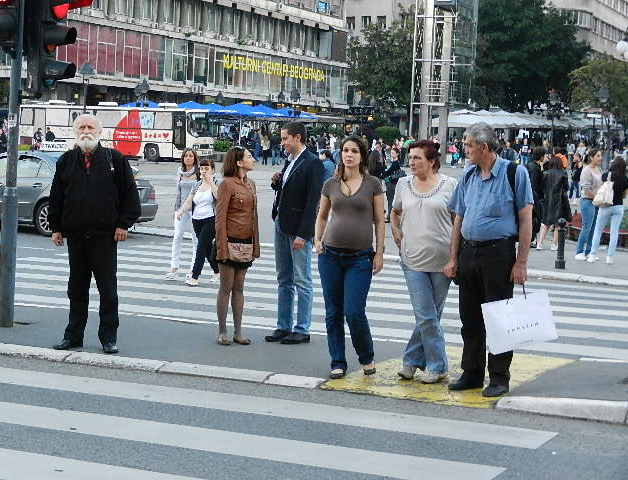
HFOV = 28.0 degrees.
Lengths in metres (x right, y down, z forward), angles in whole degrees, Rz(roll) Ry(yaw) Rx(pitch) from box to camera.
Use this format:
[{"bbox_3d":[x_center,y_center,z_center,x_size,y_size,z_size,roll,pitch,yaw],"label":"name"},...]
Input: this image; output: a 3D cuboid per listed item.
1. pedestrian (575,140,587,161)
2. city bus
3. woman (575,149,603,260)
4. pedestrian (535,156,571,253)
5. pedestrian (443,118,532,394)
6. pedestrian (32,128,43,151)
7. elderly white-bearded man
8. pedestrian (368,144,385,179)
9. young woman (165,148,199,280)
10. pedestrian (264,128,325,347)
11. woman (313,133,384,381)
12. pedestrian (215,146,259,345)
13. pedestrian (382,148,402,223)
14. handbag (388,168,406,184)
[{"bbox_3d":[12.719,-3.909,60.000,0.500,1.680,0.350,2,4,-3],"label":"pedestrian"},{"bbox_3d":[-12.200,-6.620,77.300,12.400,3.200,2.500,4,5,28],"label":"city bus"},{"bbox_3d":[4.266,-0.563,19.540,0.420,1.710,0.480,6,5,38],"label":"woman"},{"bbox_3d":[4.255,-0.663,22.242,0.560,1.660,0.420,2,4,-3],"label":"pedestrian"},{"bbox_3d":[1.147,0.110,8.358,0.560,1.780,0.420,5,5,30],"label":"pedestrian"},{"bbox_3d":[-16.275,-5.693,74.000,0.380,1.740,0.500,4,4,25],"label":"pedestrian"},{"bbox_3d":[-1.659,-0.057,9.500,0.670,1.780,0.400,2,4,2],"label":"elderly white-bearded man"},{"bbox_3d":[1.321,-1.160,27.000,0.380,1.630,0.480,-3,6,-45],"label":"pedestrian"},{"bbox_3d":[-1.696,-0.351,16.342,0.500,1.670,0.500,5,5,30],"label":"young woman"},{"bbox_3d":[-0.160,-0.070,10.338,0.420,1.790,0.500,0,5,-28],"label":"pedestrian"},{"bbox_3d":[0.252,0.100,8.941,0.510,1.690,0.400,2,4,0],"label":"woman"},{"bbox_3d":[-0.637,0.036,10.194,0.340,1.600,0.450,6,6,44],"label":"pedestrian"},{"bbox_3d":[1.739,-1.192,27.500,0.420,1.640,0.480,0,5,-24],"label":"pedestrian"},{"bbox_3d":[1.909,-1.446,28.400,0.360,0.330,0.180,3,4,6],"label":"handbag"}]

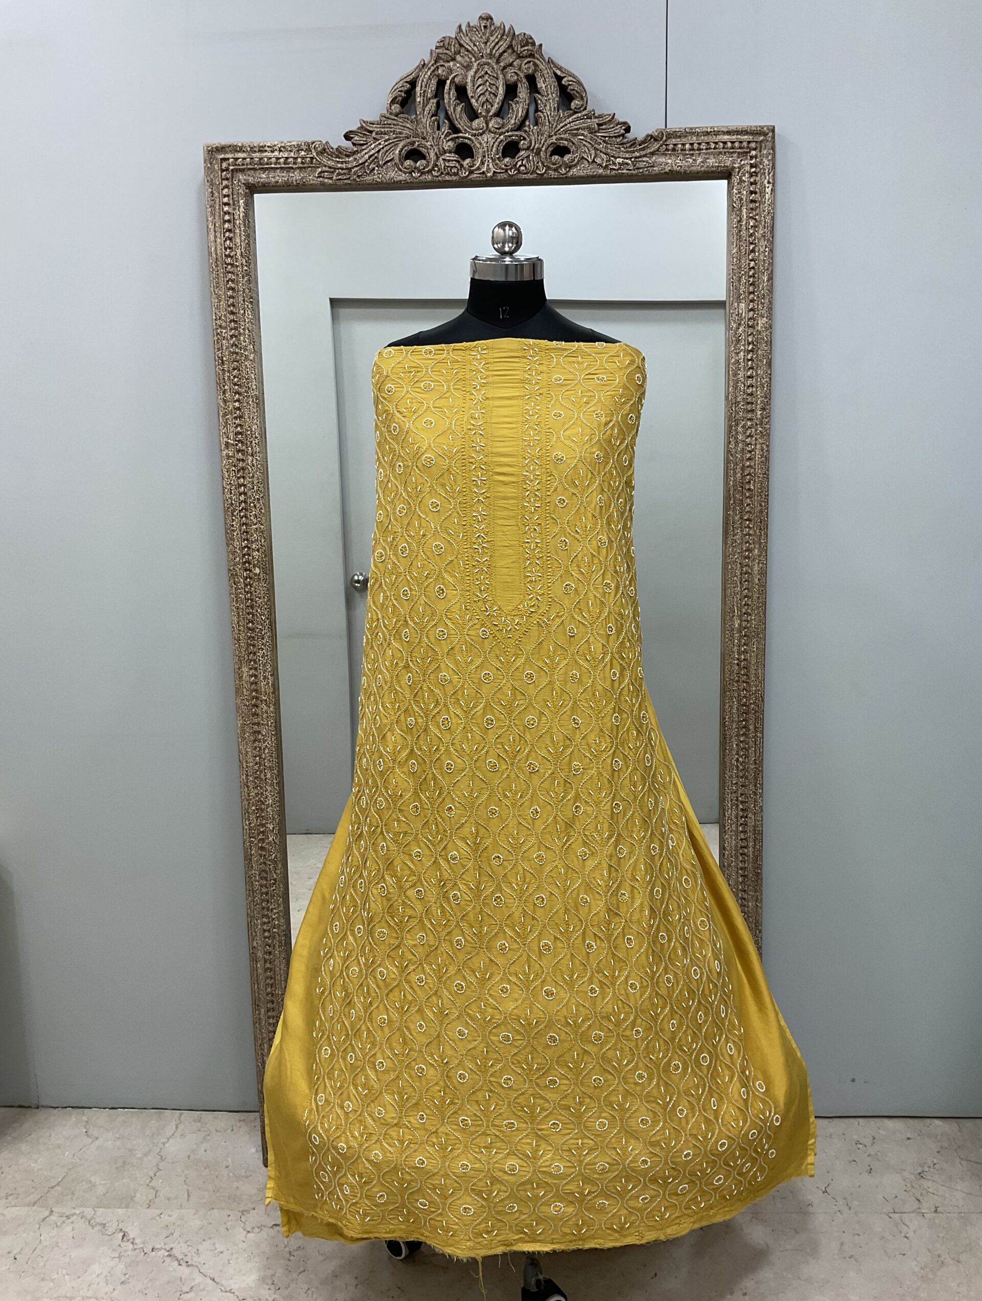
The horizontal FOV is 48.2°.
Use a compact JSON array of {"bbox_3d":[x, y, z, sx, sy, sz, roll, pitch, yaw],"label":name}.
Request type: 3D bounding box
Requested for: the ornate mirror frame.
[{"bbox_3d":[0.013,-0.029,2.035,0.980,2.120,0.075,-1,9,1],"label":"ornate mirror frame"}]

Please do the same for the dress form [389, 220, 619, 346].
[{"bbox_3d":[0.042,0.220,1.782,0.450,1.730,0.400,-1,12,1],"label":"dress form"}]

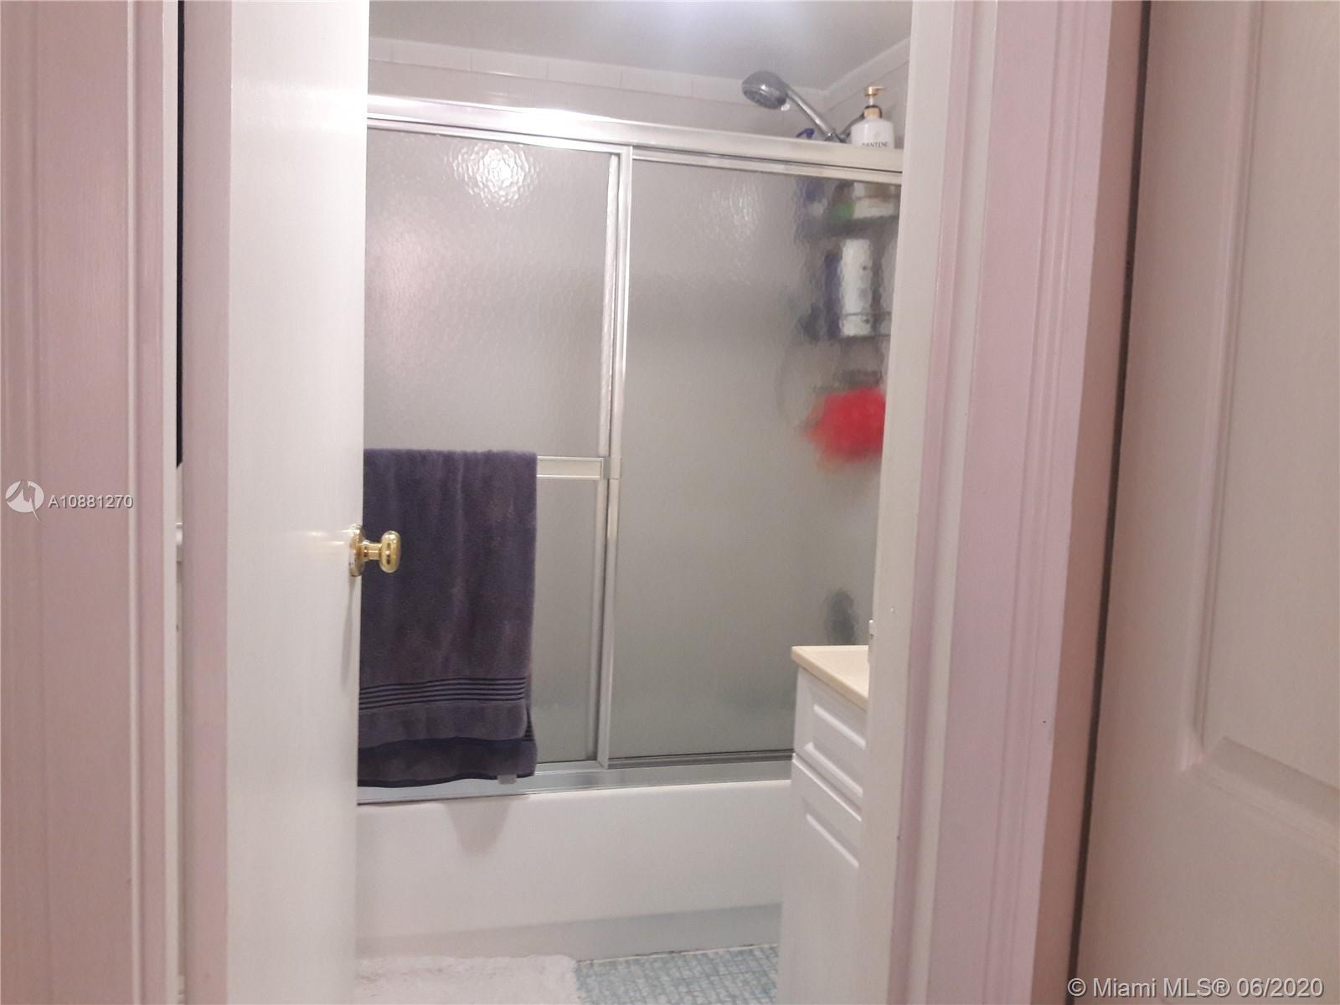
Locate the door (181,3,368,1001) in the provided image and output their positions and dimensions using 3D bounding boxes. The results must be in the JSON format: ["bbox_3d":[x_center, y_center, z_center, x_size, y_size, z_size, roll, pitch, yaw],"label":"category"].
[{"bbox_3d":[-0.413,0.103,1.197,0.035,2.030,0.620,2,6,-6],"label":"door"}]

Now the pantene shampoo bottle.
[{"bbox_3d":[0.495,-0.857,2.648,0.102,0.307,0.072,3,6,3],"label":"pantene shampoo bottle"}]

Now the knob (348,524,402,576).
[{"bbox_3d":[-0.391,0.065,1.448,0.062,0.067,0.067,2,6,-6],"label":"knob"}]

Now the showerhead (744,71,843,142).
[{"bbox_3d":[0.311,-0.994,2.709,0.274,0.157,0.100,1,6,-15],"label":"showerhead"}]

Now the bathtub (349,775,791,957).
[{"bbox_3d":[-0.276,0.790,2.761,1.520,0.392,0.760,1,6,-15],"label":"bathtub"}]

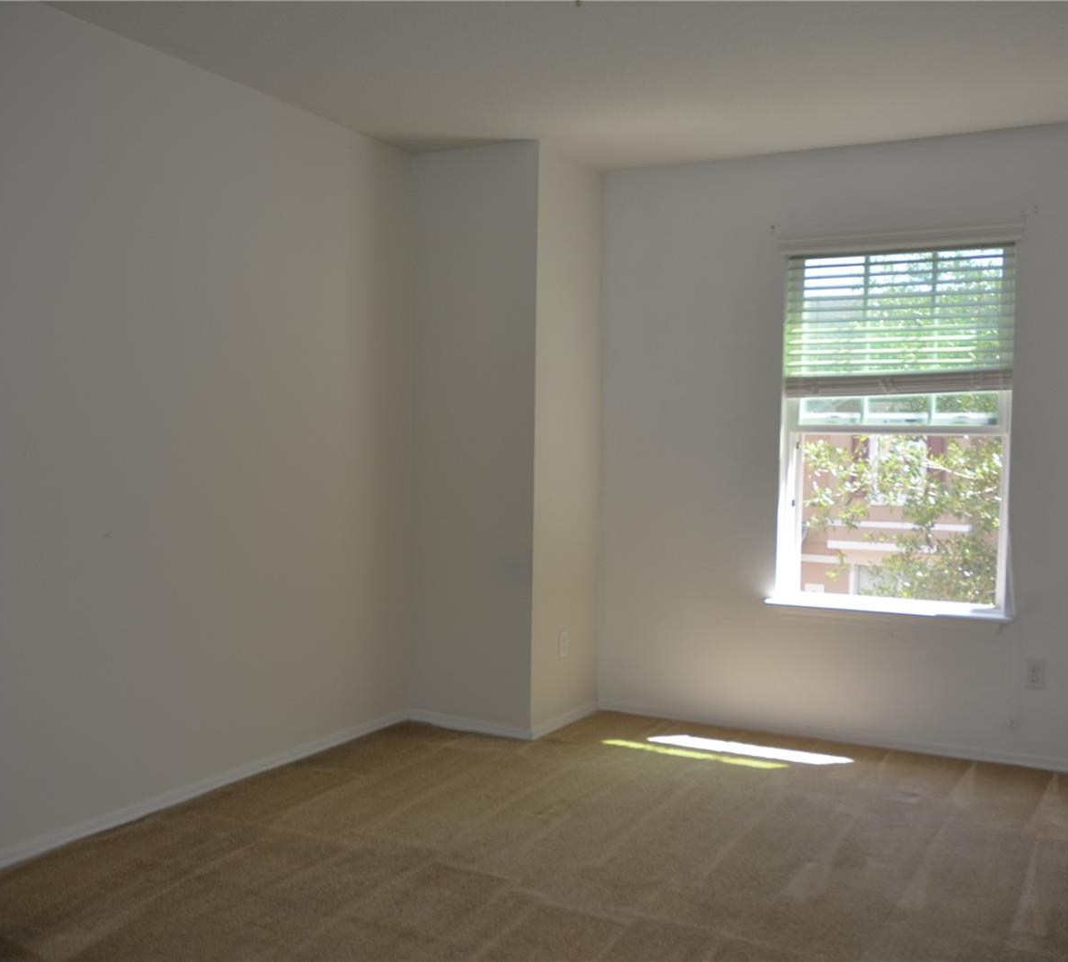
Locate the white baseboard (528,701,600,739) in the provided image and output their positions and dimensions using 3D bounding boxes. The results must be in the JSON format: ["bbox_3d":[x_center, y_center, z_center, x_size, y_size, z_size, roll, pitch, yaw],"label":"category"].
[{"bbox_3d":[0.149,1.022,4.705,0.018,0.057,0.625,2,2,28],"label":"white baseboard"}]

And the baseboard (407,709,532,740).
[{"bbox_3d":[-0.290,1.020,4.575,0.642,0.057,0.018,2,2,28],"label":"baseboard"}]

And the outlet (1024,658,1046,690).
[{"bbox_3d":[1.893,0.729,4.103,0.071,0.115,0.009,2,2,28],"label":"outlet"}]

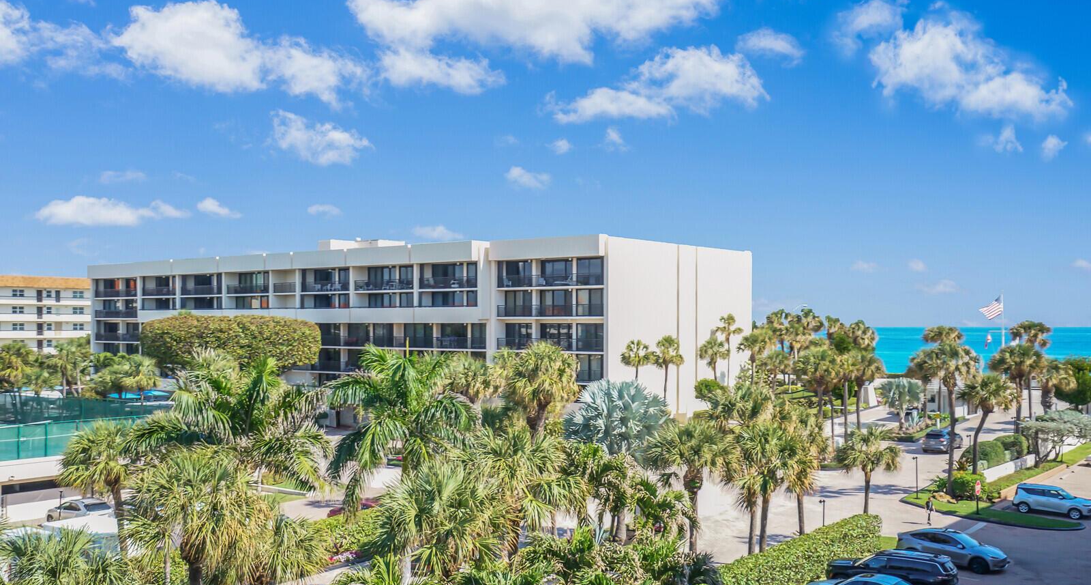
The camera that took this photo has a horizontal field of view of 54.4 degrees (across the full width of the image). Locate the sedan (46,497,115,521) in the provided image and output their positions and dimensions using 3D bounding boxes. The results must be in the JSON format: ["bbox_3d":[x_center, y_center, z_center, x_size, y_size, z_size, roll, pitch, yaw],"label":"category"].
[{"bbox_3d":[-26.800,12.506,60.843,4.600,1.660,1.860,-1,-2,36],"label":"sedan"}]

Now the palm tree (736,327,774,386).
[{"bbox_3d":[24.027,9.088,121.777,4.040,10.054,4.040,0,-2,11],"label":"palm tree"}]

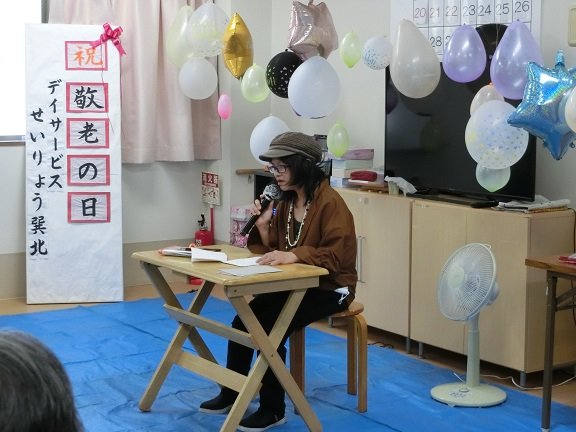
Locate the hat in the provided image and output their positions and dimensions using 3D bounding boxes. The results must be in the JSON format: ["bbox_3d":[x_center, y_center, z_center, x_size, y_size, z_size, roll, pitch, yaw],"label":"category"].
[{"bbox_3d":[0.011,-0.298,5.100,0.280,0.140,0.220,-3,7,-30],"label":"hat"}]

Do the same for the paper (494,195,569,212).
[{"bbox_3d":[1.185,-0.057,5.615,0.280,0.045,0.250,-4,7,-32],"label":"paper"}]

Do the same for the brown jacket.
[{"bbox_3d":[0.068,0.107,5.100,0.400,0.540,0.460,-4,8,-37],"label":"brown jacket"}]

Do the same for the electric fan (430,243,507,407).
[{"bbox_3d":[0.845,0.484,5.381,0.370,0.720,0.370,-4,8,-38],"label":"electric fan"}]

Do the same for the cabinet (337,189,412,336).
[{"bbox_3d":[0.547,0.251,6.646,0.311,0.800,0.863,-4,7,-32],"label":"cabinet"}]

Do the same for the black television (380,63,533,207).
[{"bbox_3d":[0.859,-0.427,5.969,0.180,0.700,1.120,-4,8,-34],"label":"black television"}]

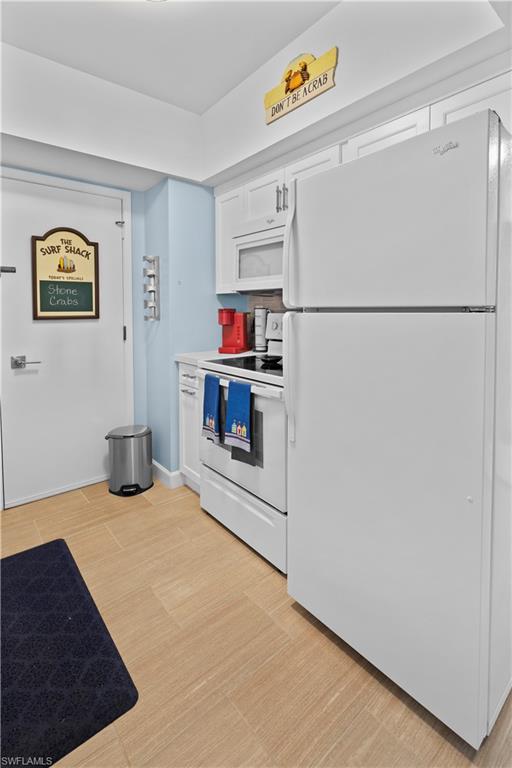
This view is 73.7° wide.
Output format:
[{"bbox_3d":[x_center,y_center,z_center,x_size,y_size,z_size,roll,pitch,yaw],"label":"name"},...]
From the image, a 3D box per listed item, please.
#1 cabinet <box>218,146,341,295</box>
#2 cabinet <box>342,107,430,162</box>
[{"bbox_3d":[0.194,-0.978,2.259,0.344,0.710,1.165,-6,10,-38],"label":"cabinet"},{"bbox_3d":[0.715,-1.047,1.674,0.344,0.303,0.458,-6,10,-38],"label":"cabinet"}]

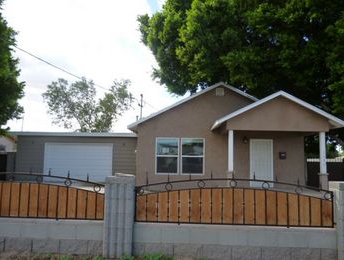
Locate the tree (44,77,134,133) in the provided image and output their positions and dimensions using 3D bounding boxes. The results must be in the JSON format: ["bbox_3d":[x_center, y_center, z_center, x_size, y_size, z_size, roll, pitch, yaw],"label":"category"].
[{"bbox_3d":[-7.968,-0.696,25.653,8.300,8.200,7.400,1,-5,0],"label":"tree"}]

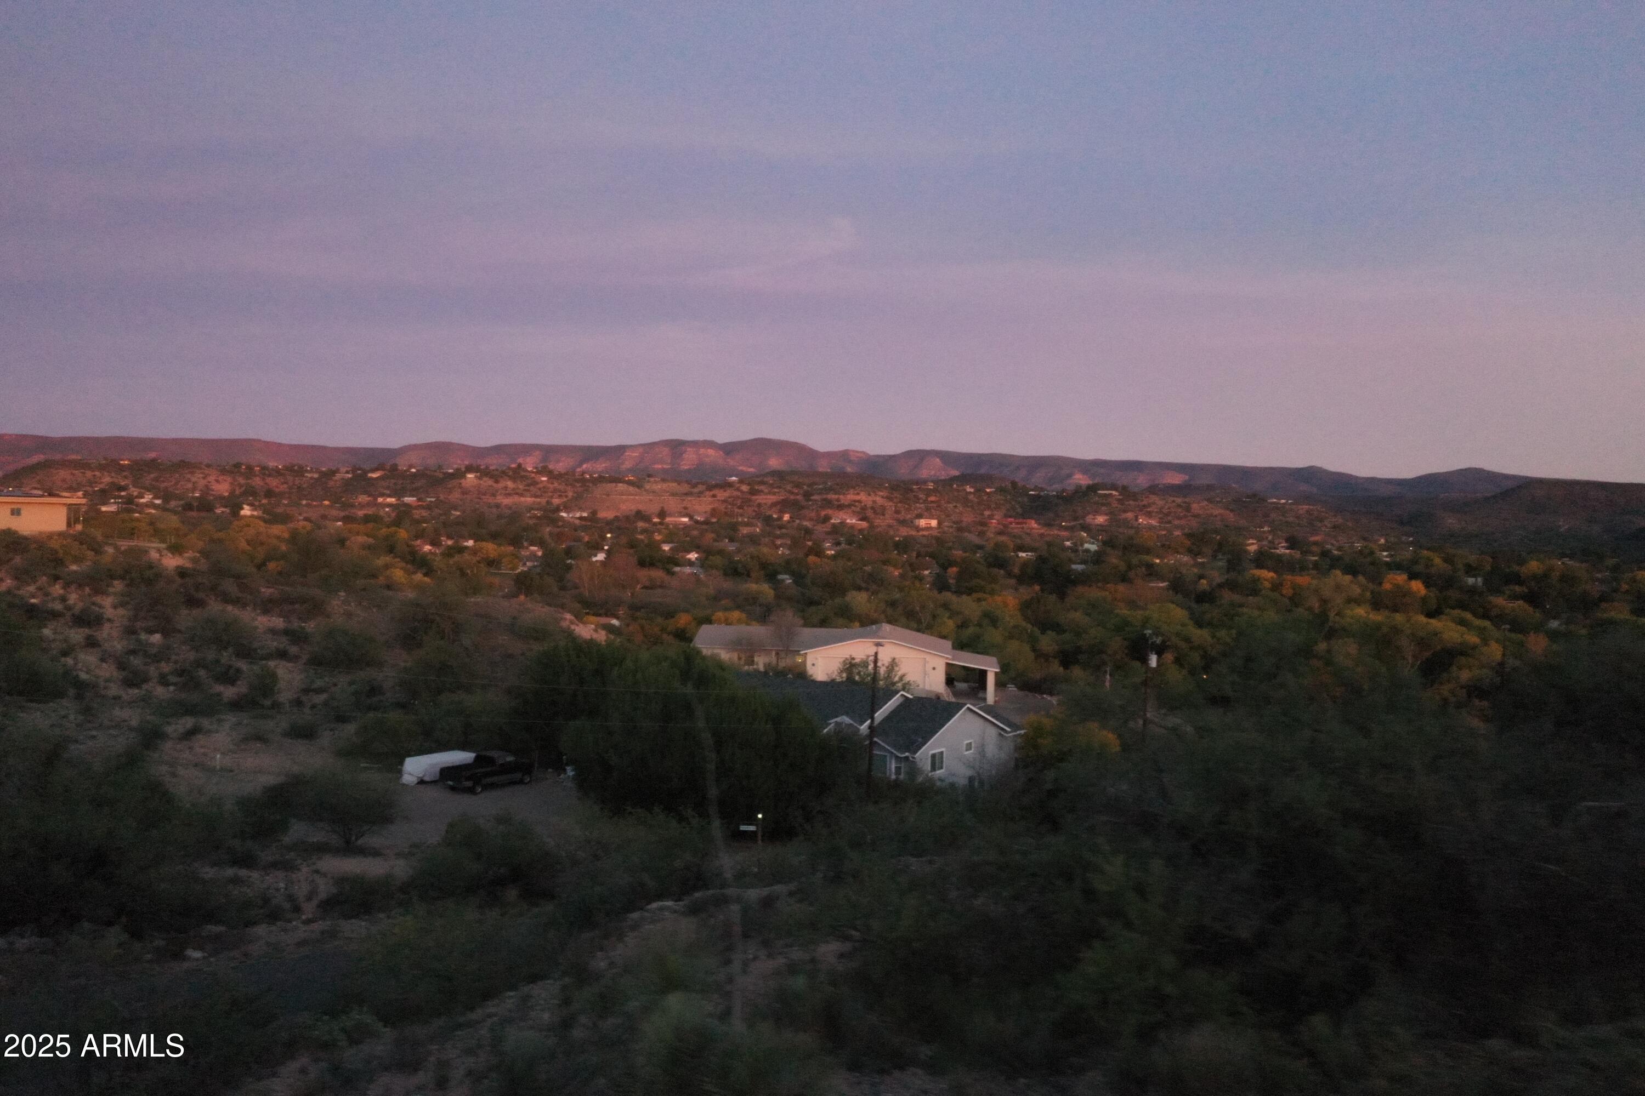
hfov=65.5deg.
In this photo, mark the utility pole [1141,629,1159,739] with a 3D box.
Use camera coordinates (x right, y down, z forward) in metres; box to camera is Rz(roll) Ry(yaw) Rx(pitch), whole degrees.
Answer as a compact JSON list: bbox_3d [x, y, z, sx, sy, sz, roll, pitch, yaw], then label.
[{"bbox_3d":[23.009,10.582,90.000,0.900,9.600,0.500,2,2,11],"label":"utility pole"}]

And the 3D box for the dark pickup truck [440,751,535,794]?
[{"bbox_3d":[-18.290,12.287,70.300,1.970,1.850,5.550,3,2,32],"label":"dark pickup truck"}]

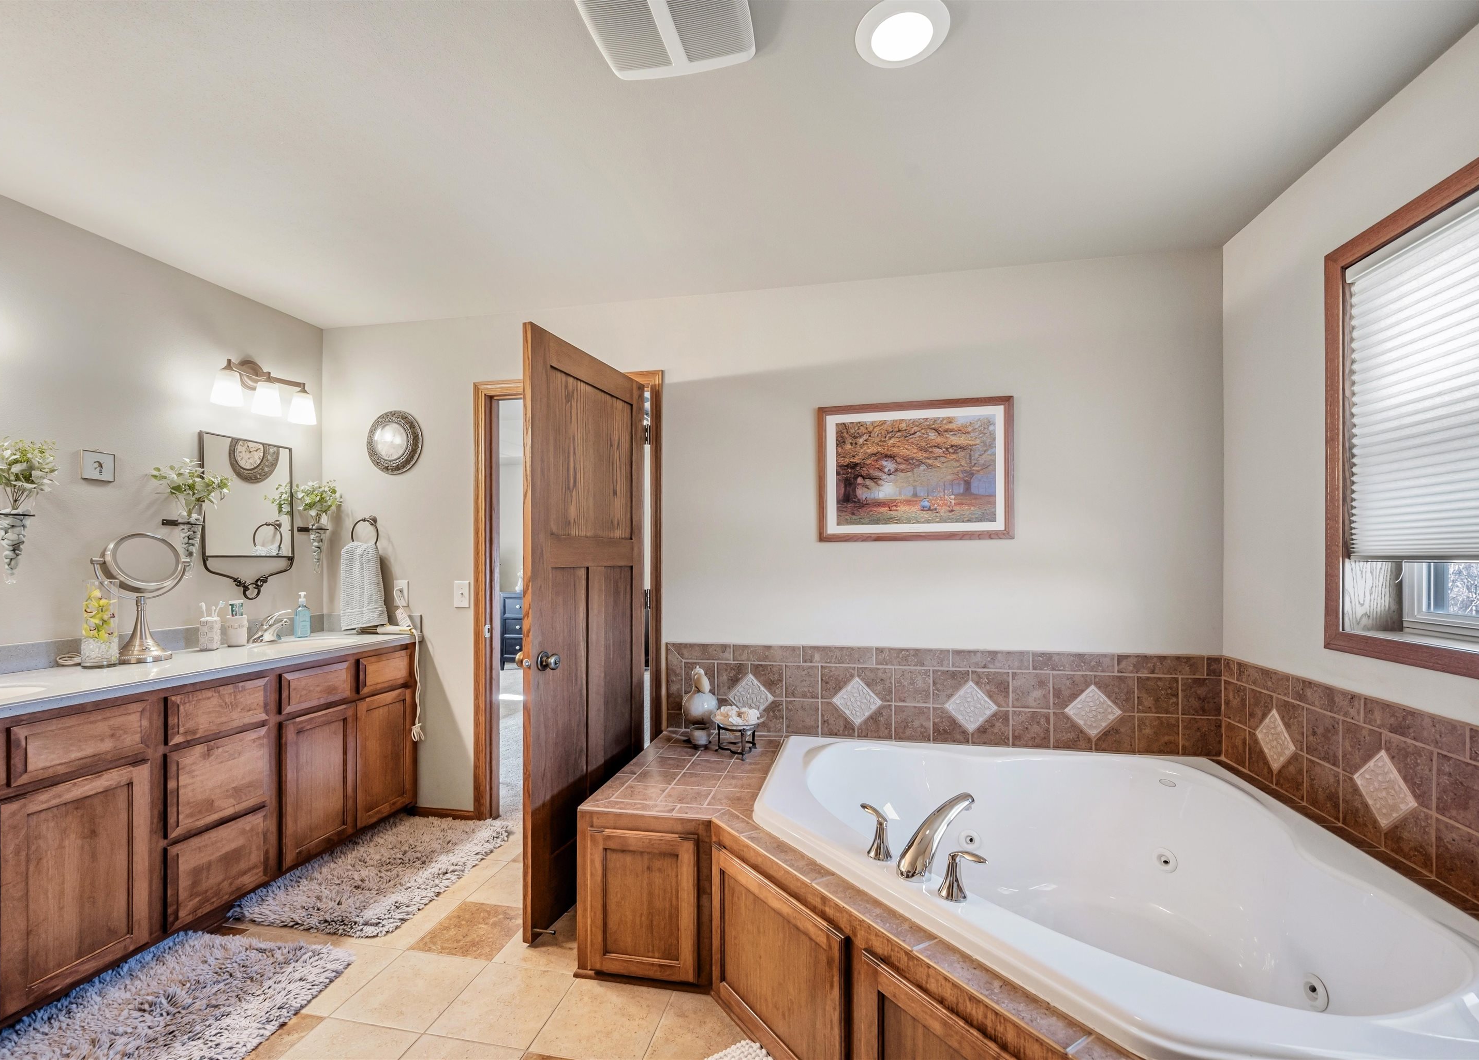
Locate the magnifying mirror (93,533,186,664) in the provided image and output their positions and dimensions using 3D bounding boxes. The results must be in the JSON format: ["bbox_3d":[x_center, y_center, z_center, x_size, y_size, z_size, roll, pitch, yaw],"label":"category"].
[{"bbox_3d":[-2.205,0.248,2.285,0.175,0.467,0.293,0,-1,17],"label":"magnifying mirror"}]

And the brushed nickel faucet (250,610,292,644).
[{"bbox_3d":[-2.078,0.433,2.775,0.165,0.137,0.130,0,-1,12],"label":"brushed nickel faucet"}]

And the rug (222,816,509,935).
[{"bbox_3d":[-1.451,1.371,2.564,0.586,0.040,0.879,0,-1,11],"label":"rug"}]

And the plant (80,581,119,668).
[{"bbox_3d":[-2.232,0.330,2.155,0.093,0.300,0.093,0,-1,11],"label":"plant"}]

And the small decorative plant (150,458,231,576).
[{"bbox_3d":[-2.191,-0.047,2.499,0.190,0.480,0.235,0,-1,12],"label":"small decorative plant"}]

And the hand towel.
[{"bbox_3d":[-1.882,0.275,3.094,0.247,0.449,0.091,0,-1,11],"label":"hand towel"}]

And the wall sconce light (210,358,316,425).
[{"bbox_3d":[-2.171,-0.645,2.818,0.157,0.252,0.454,0,-1,11],"label":"wall sconce light"}]

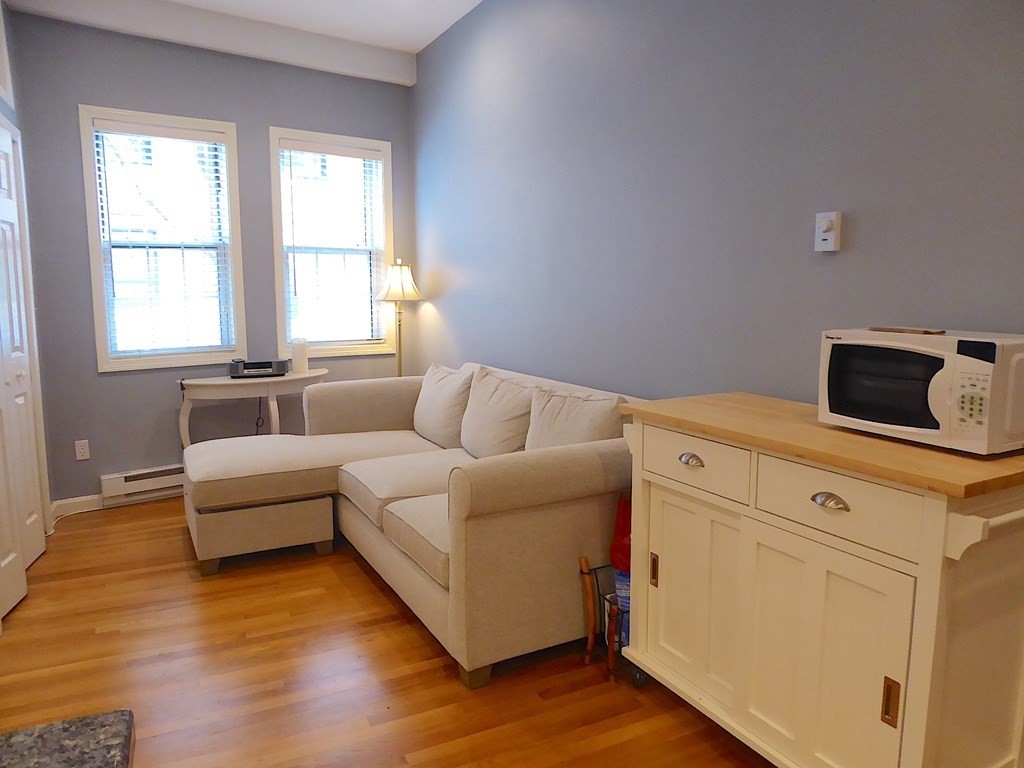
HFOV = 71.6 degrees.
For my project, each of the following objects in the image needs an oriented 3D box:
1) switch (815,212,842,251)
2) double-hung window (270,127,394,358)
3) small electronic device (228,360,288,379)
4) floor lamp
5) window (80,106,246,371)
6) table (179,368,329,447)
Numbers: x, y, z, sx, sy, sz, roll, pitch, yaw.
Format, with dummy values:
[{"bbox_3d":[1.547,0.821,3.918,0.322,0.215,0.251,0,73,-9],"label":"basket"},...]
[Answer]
[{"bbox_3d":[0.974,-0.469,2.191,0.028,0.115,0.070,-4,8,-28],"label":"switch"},{"bbox_3d":[-1.216,-0.946,4.933,0.827,1.479,0.071,-4,8,-33],"label":"double-hung window"},{"bbox_3d":[-1.603,-0.092,4.498,0.350,0.104,0.203,-4,8,-33],"label":"small electronic device"},{"bbox_3d":[-0.777,-0.099,4.992,0.365,1.548,0.365,-4,8,-33],"label":"floor lamp"},{"bbox_3d":[-2.106,-0.862,4.366,0.823,1.497,0.071,-4,8,-33],"label":"window"},{"bbox_3d":[-1.569,0.347,4.563,0.965,0.759,0.406,-4,8,-33],"label":"table"}]

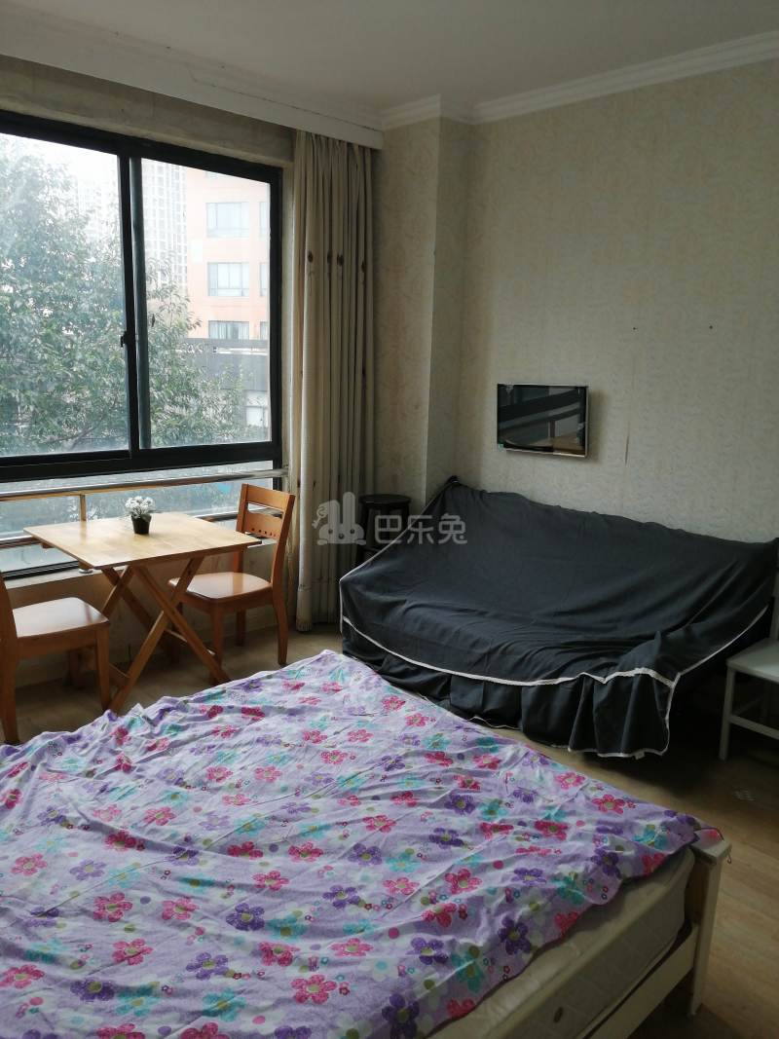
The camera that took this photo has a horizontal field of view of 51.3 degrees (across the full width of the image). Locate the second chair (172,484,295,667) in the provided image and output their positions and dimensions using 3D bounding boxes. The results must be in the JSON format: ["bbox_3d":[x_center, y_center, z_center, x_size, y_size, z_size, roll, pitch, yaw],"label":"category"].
[{"bbox_3d":[-0.805,0.308,4.139,0.412,0.904,0.478,14,17,43],"label":"second chair"}]

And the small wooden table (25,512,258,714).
[{"bbox_3d":[-1.173,0.436,3.886,0.789,0.734,0.785,-9,16,-42],"label":"small wooden table"}]

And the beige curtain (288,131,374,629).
[{"bbox_3d":[-0.313,-0.715,4.550,0.555,2.677,0.145,-9,16,-42],"label":"beige curtain"}]

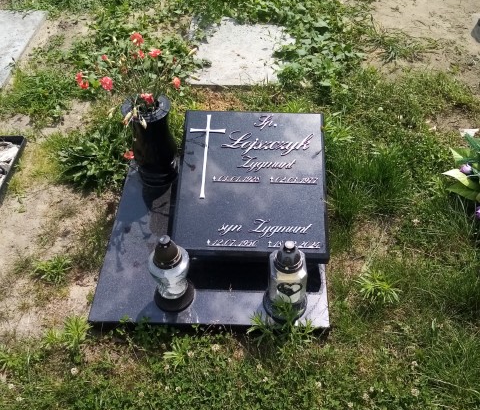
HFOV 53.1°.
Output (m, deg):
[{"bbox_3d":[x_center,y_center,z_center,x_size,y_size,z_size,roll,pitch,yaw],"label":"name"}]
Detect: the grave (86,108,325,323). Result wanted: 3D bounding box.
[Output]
[{"bbox_3d":[-0.087,0.024,1.694,0.763,0.313,0.769,1,48,2],"label":"grave"}]

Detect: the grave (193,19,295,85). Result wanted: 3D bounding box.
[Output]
[{"bbox_3d":[0.032,-0.864,2.731,0.623,0.076,0.745,1,48,2],"label":"grave"}]

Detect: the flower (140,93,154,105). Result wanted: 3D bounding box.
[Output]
[{"bbox_3d":[-0.321,-0.366,1.666,0.041,0.038,0.041,1,48,2],"label":"flower"}]

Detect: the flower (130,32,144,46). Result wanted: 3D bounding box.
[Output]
[{"bbox_3d":[-0.325,-0.529,1.526,0.040,0.038,0.040,1,48,2],"label":"flower"}]

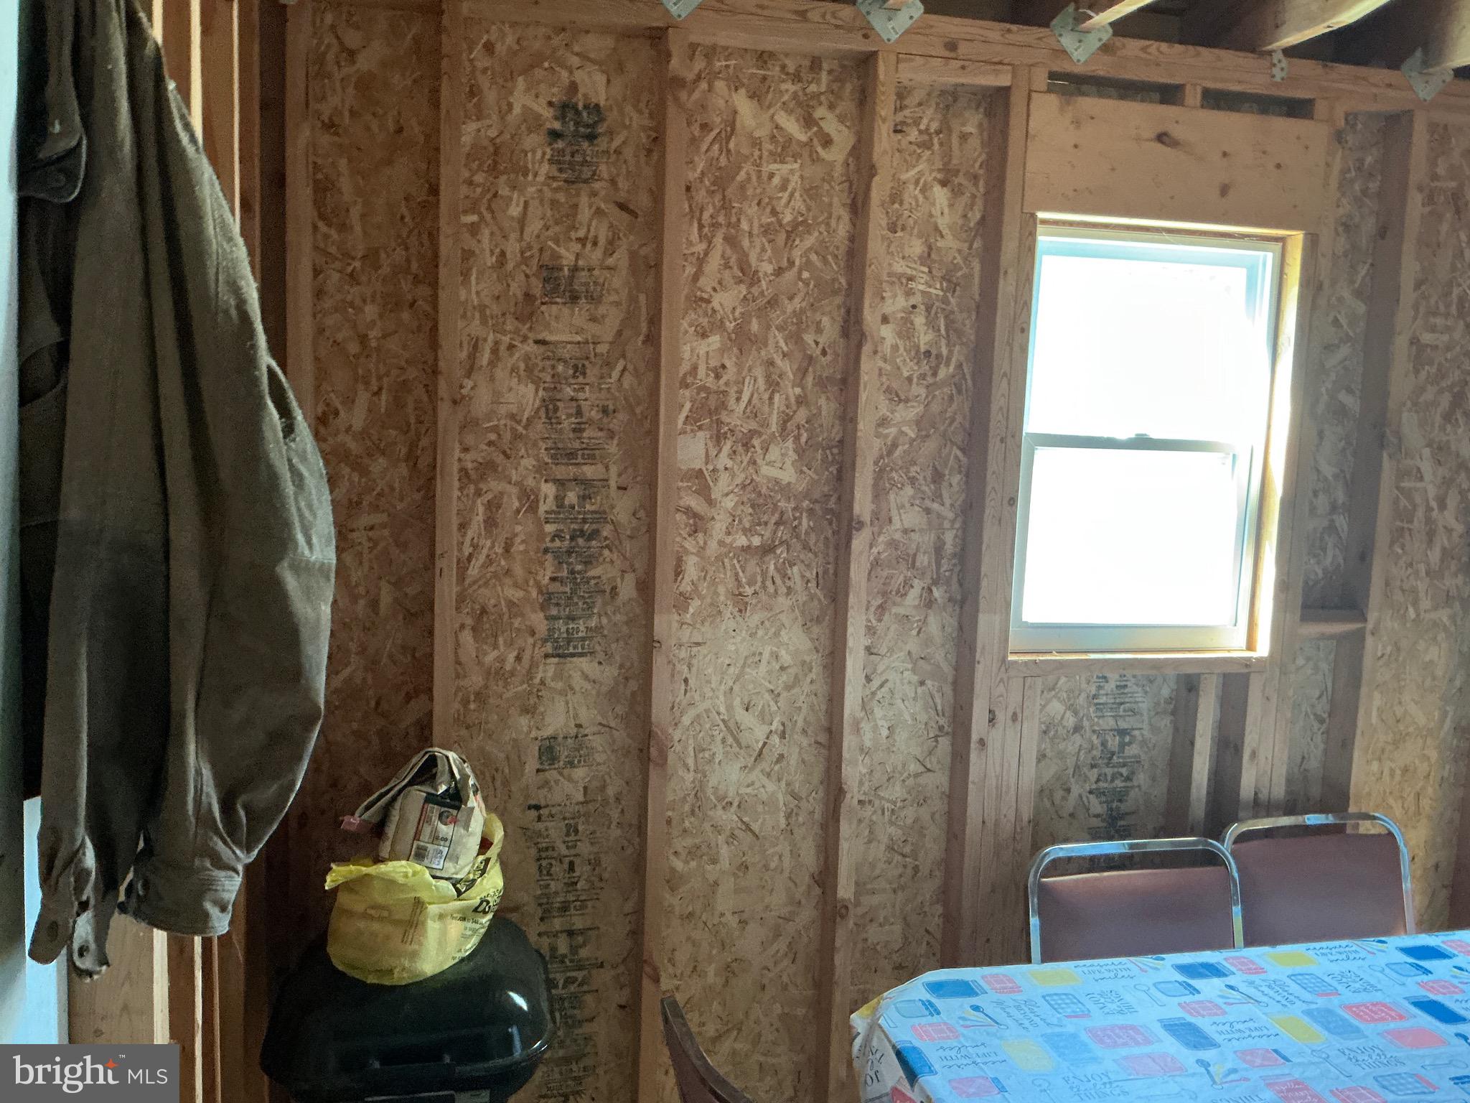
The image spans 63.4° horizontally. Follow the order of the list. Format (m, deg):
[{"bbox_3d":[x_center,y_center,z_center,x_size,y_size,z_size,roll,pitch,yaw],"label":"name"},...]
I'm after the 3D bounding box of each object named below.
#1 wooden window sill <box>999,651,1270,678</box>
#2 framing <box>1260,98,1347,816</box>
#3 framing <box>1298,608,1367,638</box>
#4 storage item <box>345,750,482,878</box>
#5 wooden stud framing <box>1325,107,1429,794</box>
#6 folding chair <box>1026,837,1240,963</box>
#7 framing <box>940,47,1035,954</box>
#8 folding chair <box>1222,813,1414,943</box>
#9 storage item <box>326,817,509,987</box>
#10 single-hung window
[{"bbox_3d":[0.866,0.243,2.606,0.617,0.038,0.089,1,6,-12],"label":"wooden window sill"},{"bbox_3d":[1.218,0.213,2.680,0.038,2.352,0.089,1,6,-12],"label":"framing"},{"bbox_3d":[1.325,0.170,2.698,0.180,0.038,0.089,1,6,-12],"label":"framing"},{"bbox_3d":[-0.518,0.433,1.958,0.210,0.200,0.140,1,6,-12],"label":"storage item"},{"bbox_3d":[1.428,0.216,2.726,0.038,2.352,0.089,1,6,-12],"label":"wooden stud framing"},{"bbox_3d":[0.839,1.036,2.164,0.460,0.880,0.520,1,6,-12],"label":"folding chair"},{"bbox_3d":[0.514,0.205,2.523,0.038,2.352,0.089,1,6,-12],"label":"framing"},{"bbox_3d":[1.309,1.032,2.355,0.465,0.880,0.520,1,6,-12],"label":"folding chair"},{"bbox_3d":[-0.526,0.559,1.951,0.275,0.225,0.230,1,6,-12],"label":"storage item"},{"bbox_3d":[0.869,-0.238,2.616,0.600,0.905,0.080,1,6,-12],"label":"single-hung window"}]

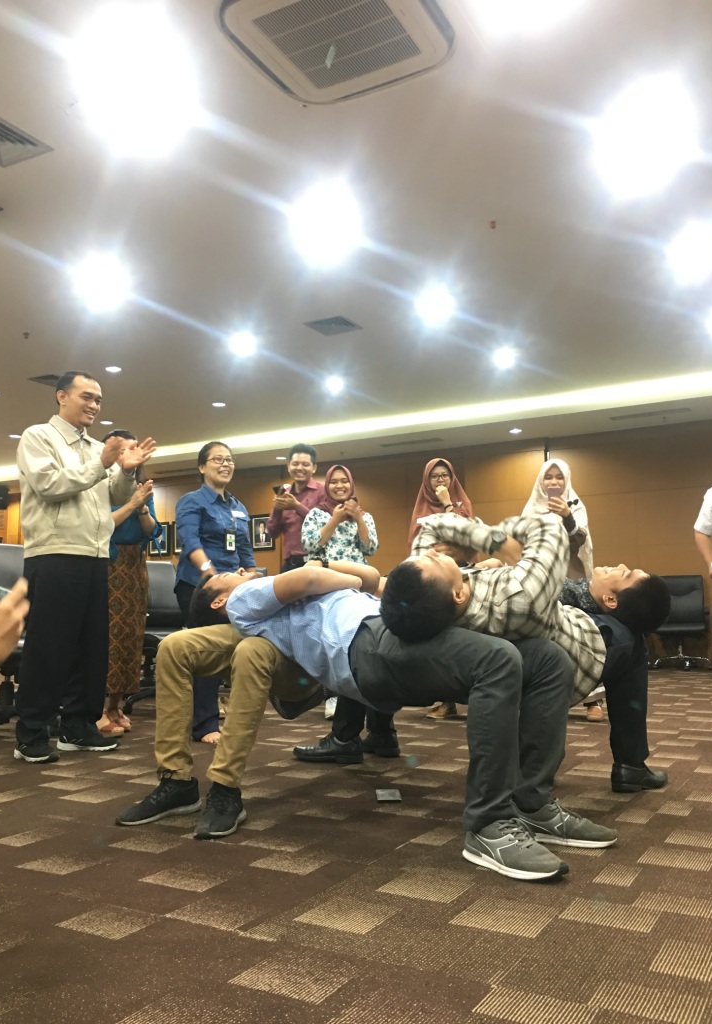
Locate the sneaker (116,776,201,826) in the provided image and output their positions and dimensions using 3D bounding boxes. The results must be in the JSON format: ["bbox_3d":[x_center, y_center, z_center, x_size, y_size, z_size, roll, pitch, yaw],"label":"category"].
[{"bbox_3d":[-0.583,0.845,2.536,0.108,0.115,0.295,-6,-9,40],"label":"sneaker"}]

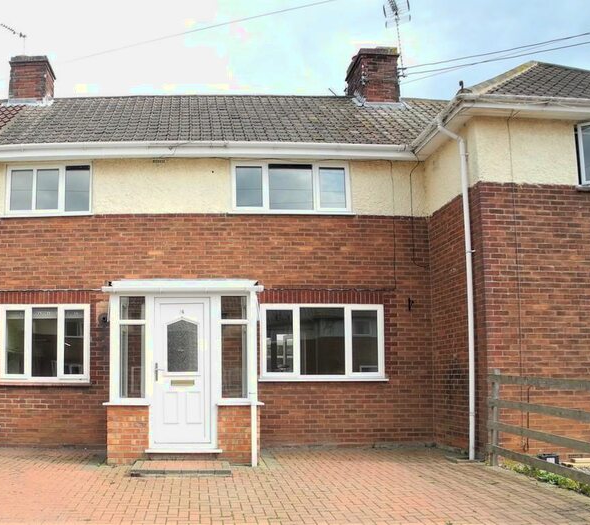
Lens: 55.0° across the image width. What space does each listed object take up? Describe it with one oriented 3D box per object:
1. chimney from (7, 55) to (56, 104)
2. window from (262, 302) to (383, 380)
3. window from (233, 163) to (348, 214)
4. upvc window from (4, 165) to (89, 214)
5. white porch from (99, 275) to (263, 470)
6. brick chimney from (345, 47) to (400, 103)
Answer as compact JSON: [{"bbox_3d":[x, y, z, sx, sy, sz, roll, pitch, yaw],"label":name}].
[{"bbox_3d":[-5.746,-3.847,12.595,0.807,1.087,0.900,0,-8,-3],"label":"chimney"},{"bbox_3d":[0.457,1.305,9.248,2.028,1.235,0.140,0,-8,-3],"label":"window"},{"bbox_3d":[-0.051,-1.266,9.576,1.995,0.885,0.140,0,-8,-3],"label":"window"},{"bbox_3d":[-4.050,-1.200,9.361,1.391,0.864,0.140,0,-8,-3],"label":"upvc window"},{"bbox_3d":[-1.525,1.450,8.282,2.165,2.577,1.630,0,-8,-3],"label":"white porch"},{"bbox_3d":[1.740,-3.858,12.442,0.870,1.234,1.080,0,-8,-3],"label":"brick chimney"}]

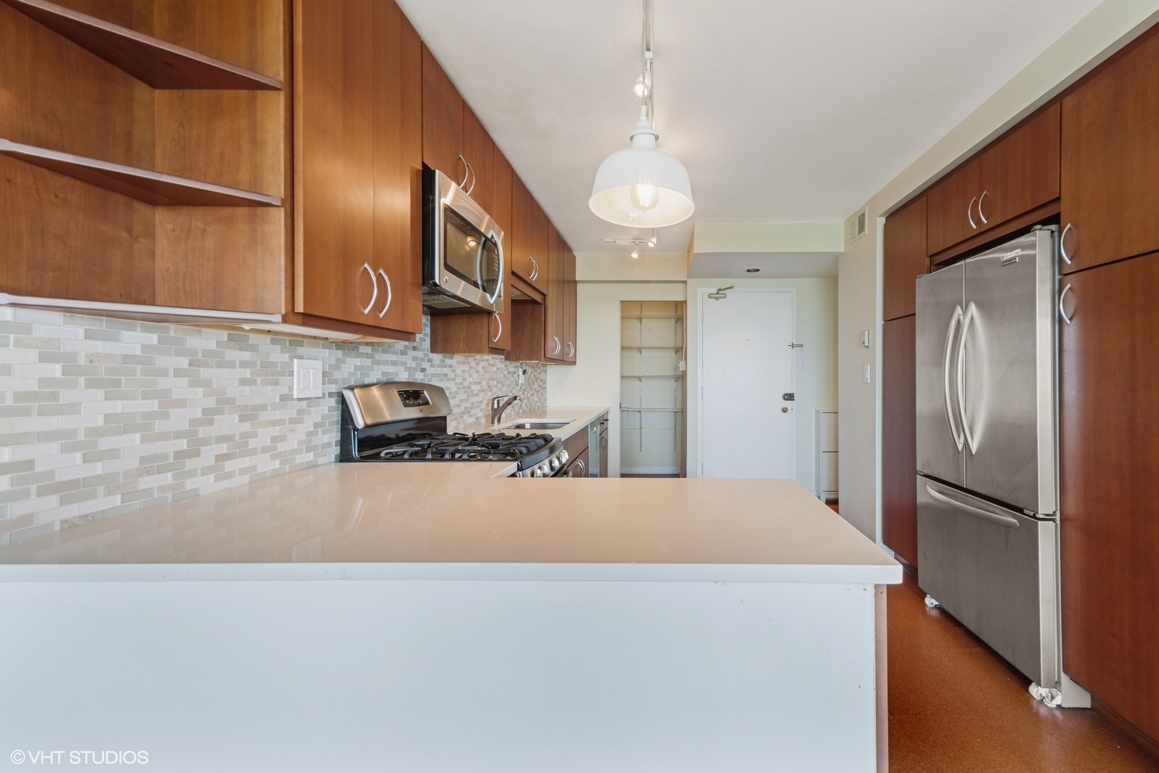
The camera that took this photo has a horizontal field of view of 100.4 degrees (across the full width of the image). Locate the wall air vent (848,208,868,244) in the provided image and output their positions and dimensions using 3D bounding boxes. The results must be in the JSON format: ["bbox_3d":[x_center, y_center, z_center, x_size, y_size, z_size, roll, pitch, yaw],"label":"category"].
[{"bbox_3d":[2.024,-1.156,3.515,0.025,0.190,0.371,0,1,10],"label":"wall air vent"}]

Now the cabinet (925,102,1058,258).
[{"bbox_3d":[2.154,-0.888,2.197,0.590,0.347,0.919,0,1,10],"label":"cabinet"}]

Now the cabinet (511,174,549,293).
[{"bbox_3d":[-0.474,-0.970,3.257,0.335,0.597,0.870,0,1,10],"label":"cabinet"}]

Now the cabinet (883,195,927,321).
[{"bbox_3d":[2.281,-0.752,2.919,0.590,0.642,0.548,0,1,10],"label":"cabinet"}]

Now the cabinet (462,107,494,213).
[{"bbox_3d":[-0.635,-1.043,2.339,0.335,0.429,0.397,0,1,10],"label":"cabinet"}]

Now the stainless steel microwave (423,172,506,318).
[{"bbox_3d":[-0.621,-0.585,2.158,0.415,0.422,0.768,0,1,10],"label":"stainless steel microwave"}]

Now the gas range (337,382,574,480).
[{"bbox_3d":[-0.471,0.583,2.157,0.705,1.209,0.774,0,1,10],"label":"gas range"}]

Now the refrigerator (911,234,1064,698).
[{"bbox_3d":[2.075,0.289,2.174,0.720,1.780,0.886,0,1,10],"label":"refrigerator"}]

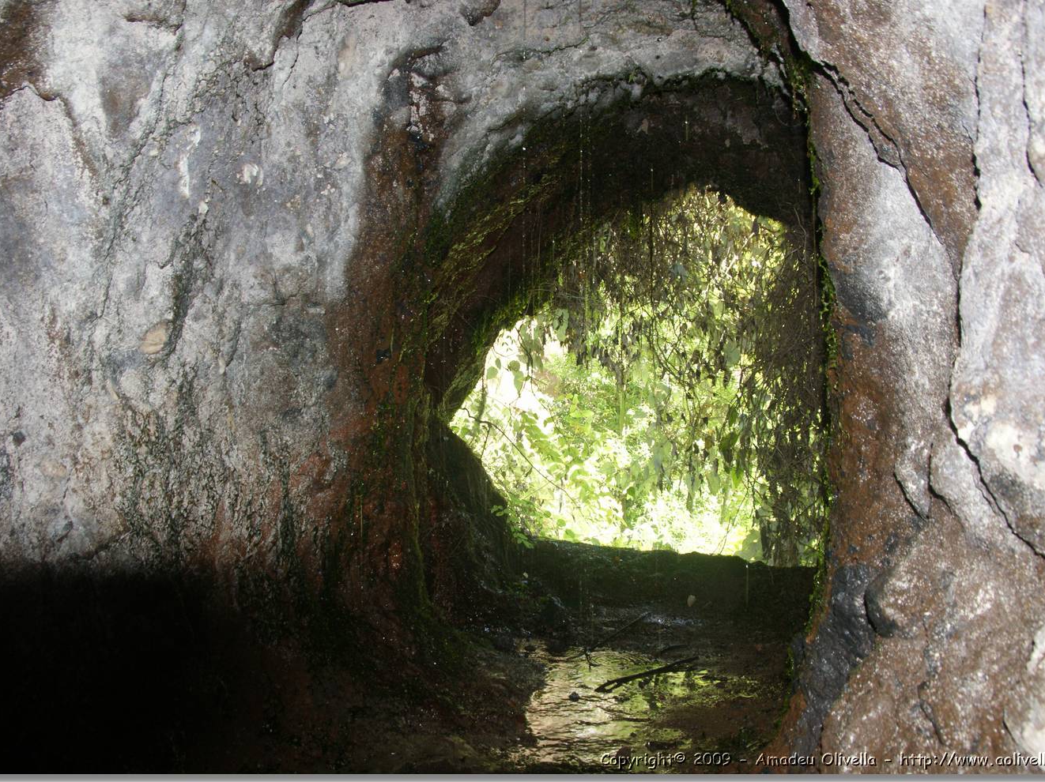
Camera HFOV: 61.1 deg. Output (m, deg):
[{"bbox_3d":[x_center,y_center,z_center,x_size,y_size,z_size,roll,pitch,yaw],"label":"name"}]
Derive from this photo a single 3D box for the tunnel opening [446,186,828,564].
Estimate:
[{"bbox_3d":[0.560,-0.080,4.300,1.800,1.800,0.500,1,2,20],"label":"tunnel opening"}]

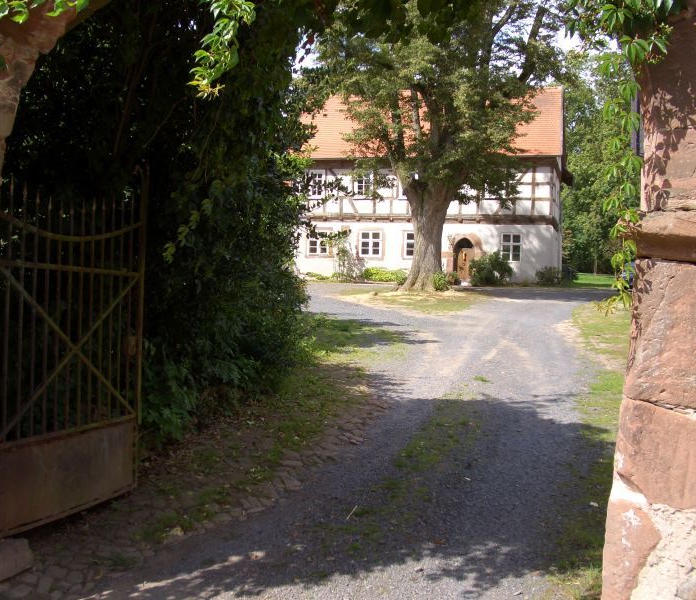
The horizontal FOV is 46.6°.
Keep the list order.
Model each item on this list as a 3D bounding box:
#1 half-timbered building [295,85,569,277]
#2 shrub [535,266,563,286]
[{"bbox_3d":[4.962,-6.624,47.032,14.726,10.874,9.600,2,3,16],"label":"half-timbered building"},{"bbox_3d":[10.041,-1.177,40.509,1.300,0.930,1.150,2,3,16],"label":"shrub"}]

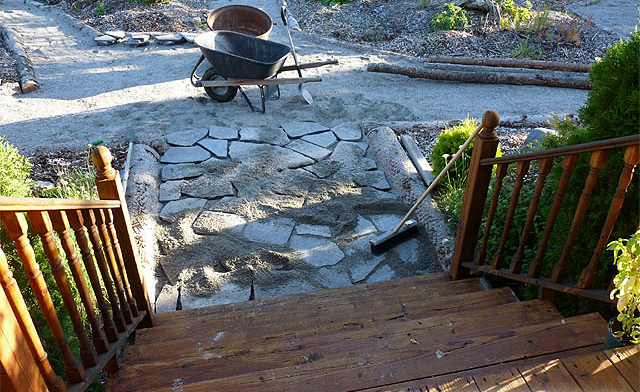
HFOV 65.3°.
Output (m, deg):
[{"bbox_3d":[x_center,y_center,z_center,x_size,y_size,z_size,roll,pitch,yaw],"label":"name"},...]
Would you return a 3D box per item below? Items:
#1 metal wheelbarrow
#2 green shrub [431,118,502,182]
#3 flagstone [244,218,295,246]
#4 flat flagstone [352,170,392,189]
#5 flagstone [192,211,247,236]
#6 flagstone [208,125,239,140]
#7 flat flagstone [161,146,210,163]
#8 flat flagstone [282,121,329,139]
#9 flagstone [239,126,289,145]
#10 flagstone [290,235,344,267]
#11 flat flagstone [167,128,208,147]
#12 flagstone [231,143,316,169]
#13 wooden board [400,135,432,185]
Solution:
[{"bbox_3d":[-0.637,-1.335,5.539,1.520,0.720,0.640,7,32,11],"label":"metal wheelbarrow"},{"bbox_3d":[1.281,-0.415,4.363,0.580,0.580,0.580,1,32,0],"label":"green shrub"},{"bbox_3d":[-0.393,0.273,3.861,0.345,0.050,0.275,7,32,9],"label":"flagstone"},{"bbox_3d":[0.447,-0.124,4.436,0.325,0.050,0.281,-2,32,-4],"label":"flat flagstone"},{"bbox_3d":[-0.769,0.243,3.845,0.385,0.055,0.285,7,33,11],"label":"flagstone"},{"bbox_3d":[-1.009,-0.634,5.216,0.326,0.055,0.310,-1,33,-1],"label":"flagstone"},{"bbox_3d":[-1.270,-0.379,4.813,0.450,0.055,0.327,-2,33,-3],"label":"flat flagstone"},{"bbox_3d":[-0.163,-0.698,5.325,0.454,0.055,0.321,-14,35,-21],"label":"flat flagstone"},{"bbox_3d":[-0.566,-0.585,5.145,0.544,0.055,0.441,-1,33,-3],"label":"flagstone"},{"bbox_3d":[-0.038,0.426,3.566,0.429,0.055,0.288,10,34,15],"label":"flagstone"},{"bbox_3d":[-1.336,-0.574,5.033,0.409,0.050,0.306,-4,32,-8],"label":"flat flagstone"},{"bbox_3d":[-0.495,-0.360,4.792,0.925,0.055,0.435,9,34,13],"label":"flagstone"},{"bbox_3d":[0.942,-0.319,4.643,0.130,0.110,0.900,-4,32,-8],"label":"wooden board"}]

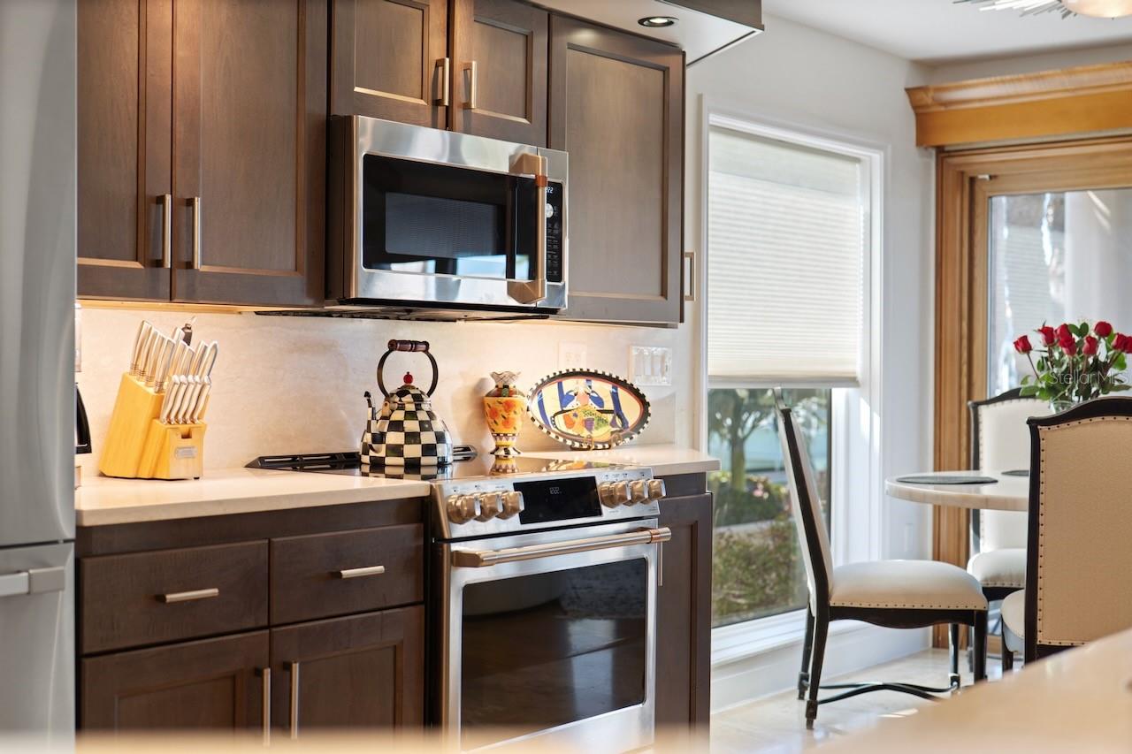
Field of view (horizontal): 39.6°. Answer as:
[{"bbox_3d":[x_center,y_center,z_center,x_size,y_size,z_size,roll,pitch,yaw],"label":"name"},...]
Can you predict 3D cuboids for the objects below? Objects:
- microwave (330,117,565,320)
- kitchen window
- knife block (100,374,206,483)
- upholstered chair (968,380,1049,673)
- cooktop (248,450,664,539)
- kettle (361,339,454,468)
[{"bbox_3d":[-0.367,-0.392,4.039,0.420,0.436,0.760,1,1,40],"label":"microwave"},{"bbox_3d":[0.828,0.023,5.848,0.140,1.840,1.240,1,1,39],"label":"kitchen window"},{"bbox_3d":[-0.930,0.104,3.548,0.225,0.246,0.113,1,1,36],"label":"knife block"},{"bbox_3d":[1.790,0.592,5.880,0.520,1.100,0.650,1,1,5],"label":"upholstered chair"},{"bbox_3d":[-0.248,0.272,3.879,0.730,0.145,0.760,1,1,39],"label":"cooktop"},{"bbox_3d":[-0.412,0.066,4.012,0.235,0.314,0.255,0,0,0],"label":"kettle"}]

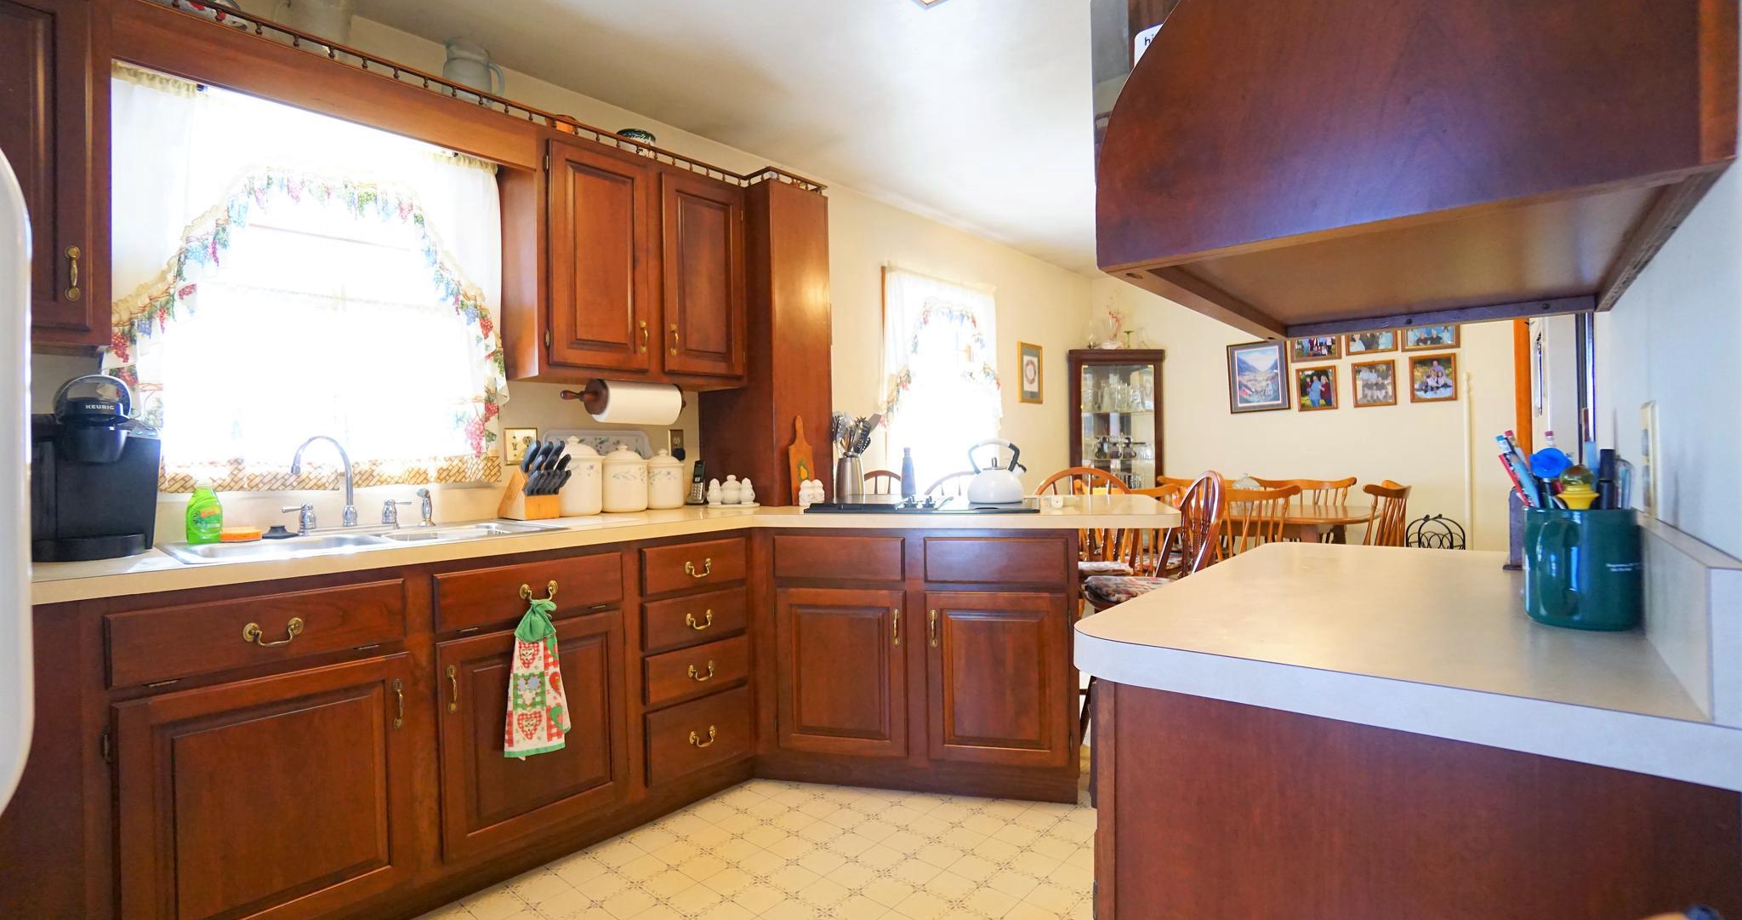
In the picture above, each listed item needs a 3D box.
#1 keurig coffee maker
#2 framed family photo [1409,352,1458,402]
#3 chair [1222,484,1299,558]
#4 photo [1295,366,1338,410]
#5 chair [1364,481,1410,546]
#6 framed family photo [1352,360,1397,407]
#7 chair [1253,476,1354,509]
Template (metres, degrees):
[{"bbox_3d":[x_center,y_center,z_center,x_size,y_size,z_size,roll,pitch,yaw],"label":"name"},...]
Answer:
[{"bbox_3d":[-1.781,0.016,1.638,0.290,0.395,0.245,-1,0,43],"label":"keurig coffee maker"},{"bbox_3d":[3.264,-0.478,4.211,0.217,0.270,0.020,-1,0,43],"label":"framed family photo"},{"bbox_3d":[1.972,0.588,3.774,0.550,0.920,0.530,-1,0,43],"label":"chair"},{"bbox_3d":[2.835,-0.457,4.617,0.220,0.271,0.020,-1,0,43],"label":"photo"},{"bbox_3d":[2.378,0.575,3.656,0.540,0.910,0.510,-1,0,43],"label":"chair"},{"bbox_3d":[2.985,-0.449,4.301,0.215,0.265,0.022,-1,0,43],"label":"framed family photo"},{"bbox_3d":[2.497,0.575,4.296,0.550,0.920,0.530,-1,0,43],"label":"chair"}]

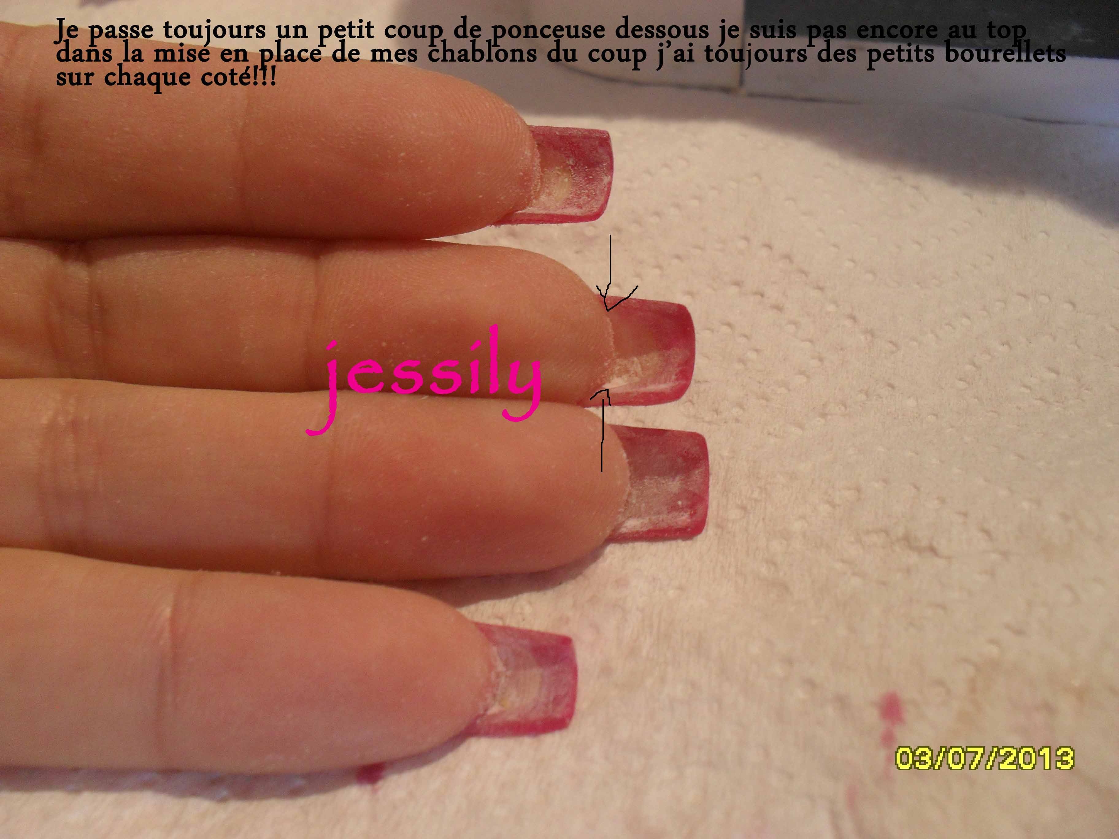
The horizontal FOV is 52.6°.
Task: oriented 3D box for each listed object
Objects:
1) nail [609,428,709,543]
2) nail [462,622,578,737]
[{"bbox_3d":[0.009,0.006,0.099,0.009,0.003,0.010,1,52,-2],"label":"nail"},{"bbox_3d":[-0.003,0.020,0.087,0.009,0.003,0.008,3,52,-2],"label":"nail"}]

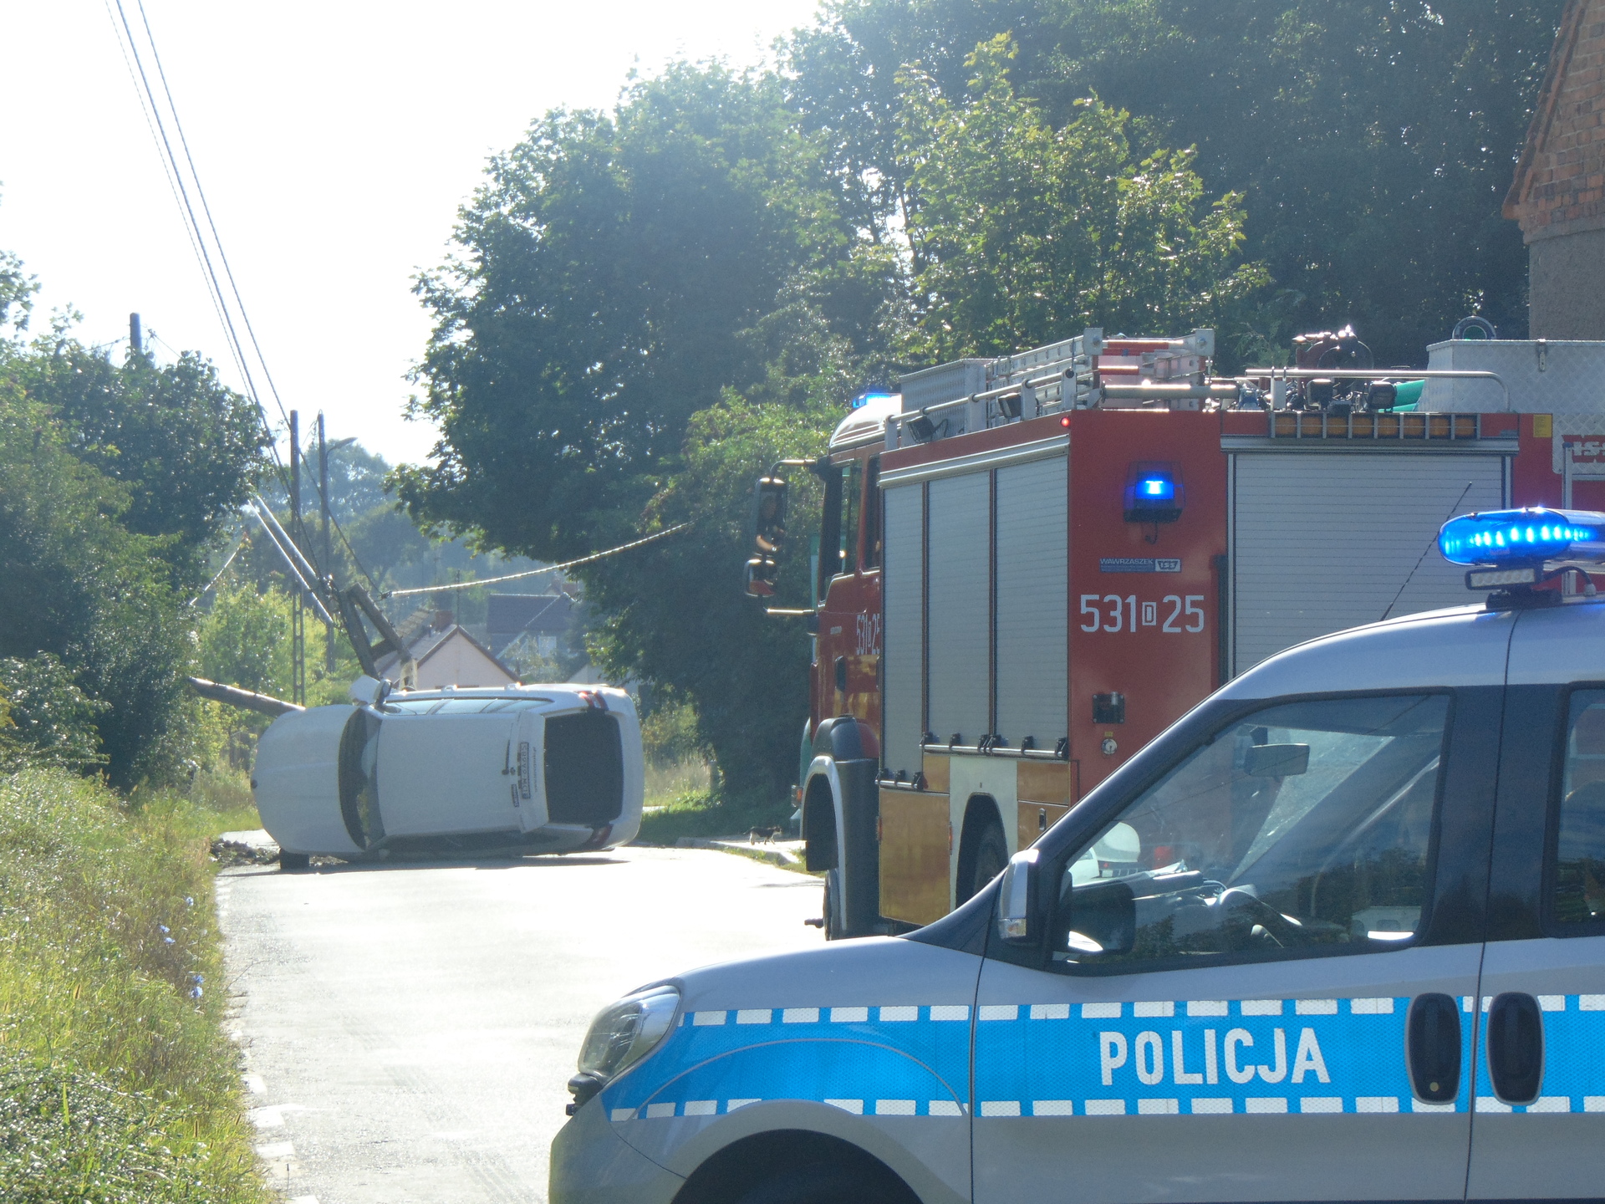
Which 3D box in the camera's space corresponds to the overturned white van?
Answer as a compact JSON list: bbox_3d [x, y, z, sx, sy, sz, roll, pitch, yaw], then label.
[{"bbox_3d":[-3.610,1.745,62.000,4.450,1.760,1.490,-4,-3,29],"label":"overturned white van"}]

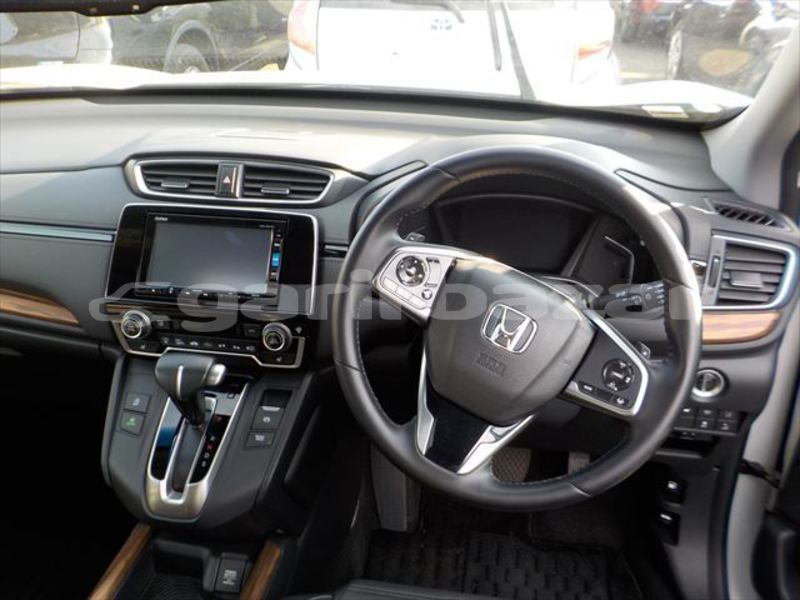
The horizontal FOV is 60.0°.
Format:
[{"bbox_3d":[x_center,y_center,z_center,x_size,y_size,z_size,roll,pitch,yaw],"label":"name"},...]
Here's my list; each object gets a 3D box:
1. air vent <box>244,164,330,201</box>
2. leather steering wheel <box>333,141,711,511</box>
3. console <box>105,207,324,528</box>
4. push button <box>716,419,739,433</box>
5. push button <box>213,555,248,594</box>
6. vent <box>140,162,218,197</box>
[{"bbox_3d":[-0.145,-0.148,0.884,0.108,0.040,0.027,4,-4,5],"label":"air vent"},{"bbox_3d":[0.115,0.029,0.726,0.372,0.372,0.100,25,1,8],"label":"leather steering wheel"},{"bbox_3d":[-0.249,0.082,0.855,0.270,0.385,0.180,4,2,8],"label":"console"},{"bbox_3d":[0.371,0.142,0.785,0.021,0.015,0.009,4,20,5],"label":"push button"},{"bbox_3d":[-0.213,0.347,0.872,0.032,0.012,0.040,4,68,5],"label":"push button"},{"bbox_3d":[-0.283,-0.155,0.893,0.099,0.037,0.027,4,-4,5],"label":"vent"}]

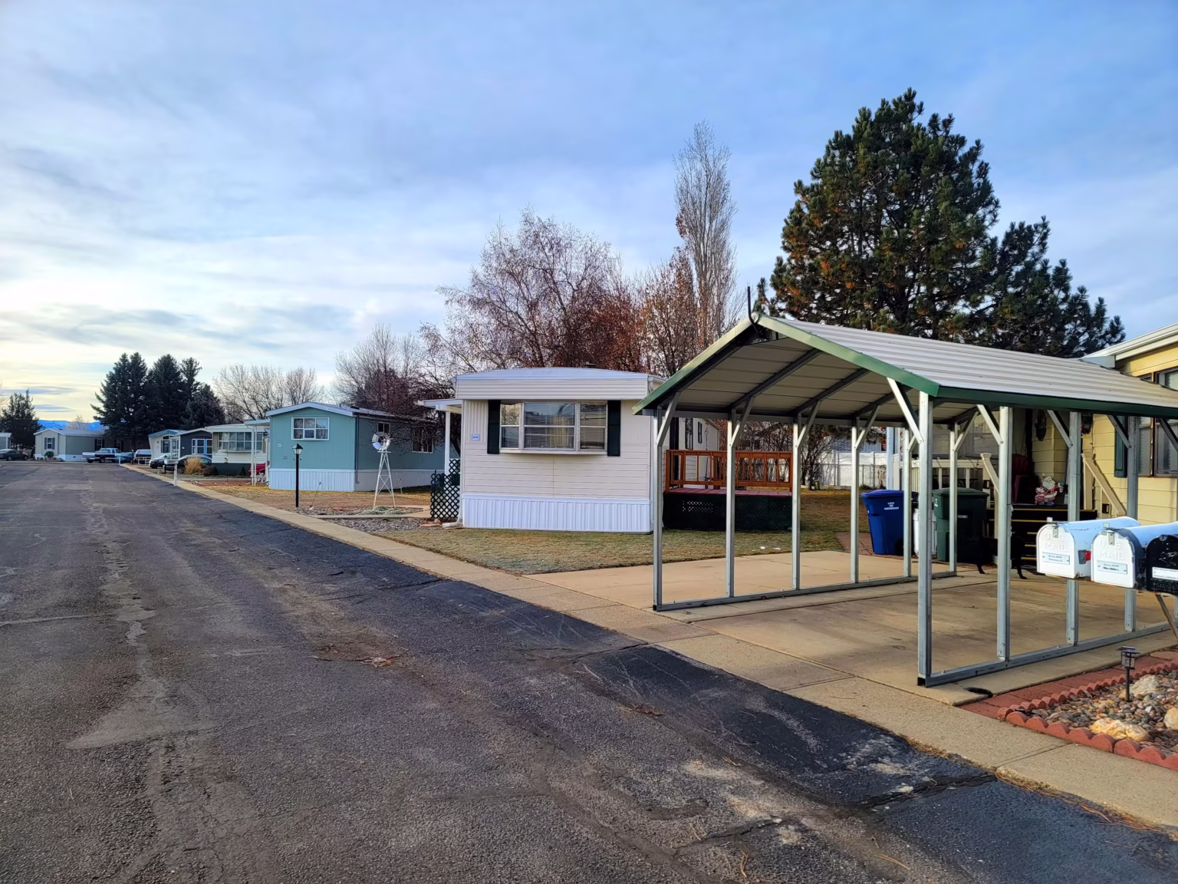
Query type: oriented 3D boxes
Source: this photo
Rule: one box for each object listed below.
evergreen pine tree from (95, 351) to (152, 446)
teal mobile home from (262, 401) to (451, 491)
[{"bbox_3d":[-53.003,-3.875,93.092,6.400,12.681,6.200,1,-1,0],"label":"evergreen pine tree"},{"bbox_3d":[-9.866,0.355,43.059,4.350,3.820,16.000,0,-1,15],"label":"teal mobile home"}]

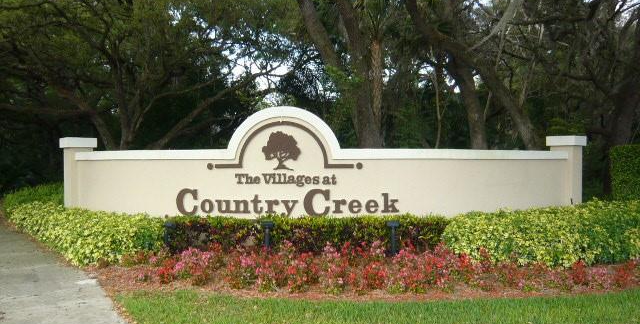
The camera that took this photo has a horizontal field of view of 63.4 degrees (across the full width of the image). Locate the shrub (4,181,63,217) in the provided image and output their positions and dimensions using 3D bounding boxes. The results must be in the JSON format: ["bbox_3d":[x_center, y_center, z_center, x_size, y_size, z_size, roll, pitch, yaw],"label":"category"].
[{"bbox_3d":[-8.100,1.080,14.900,2.200,0.950,1.600,0,0,0],"label":"shrub"}]

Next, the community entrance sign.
[{"bbox_3d":[-0.100,0.290,10.650,11.850,2.500,2.750,0,0,2],"label":"community entrance sign"}]

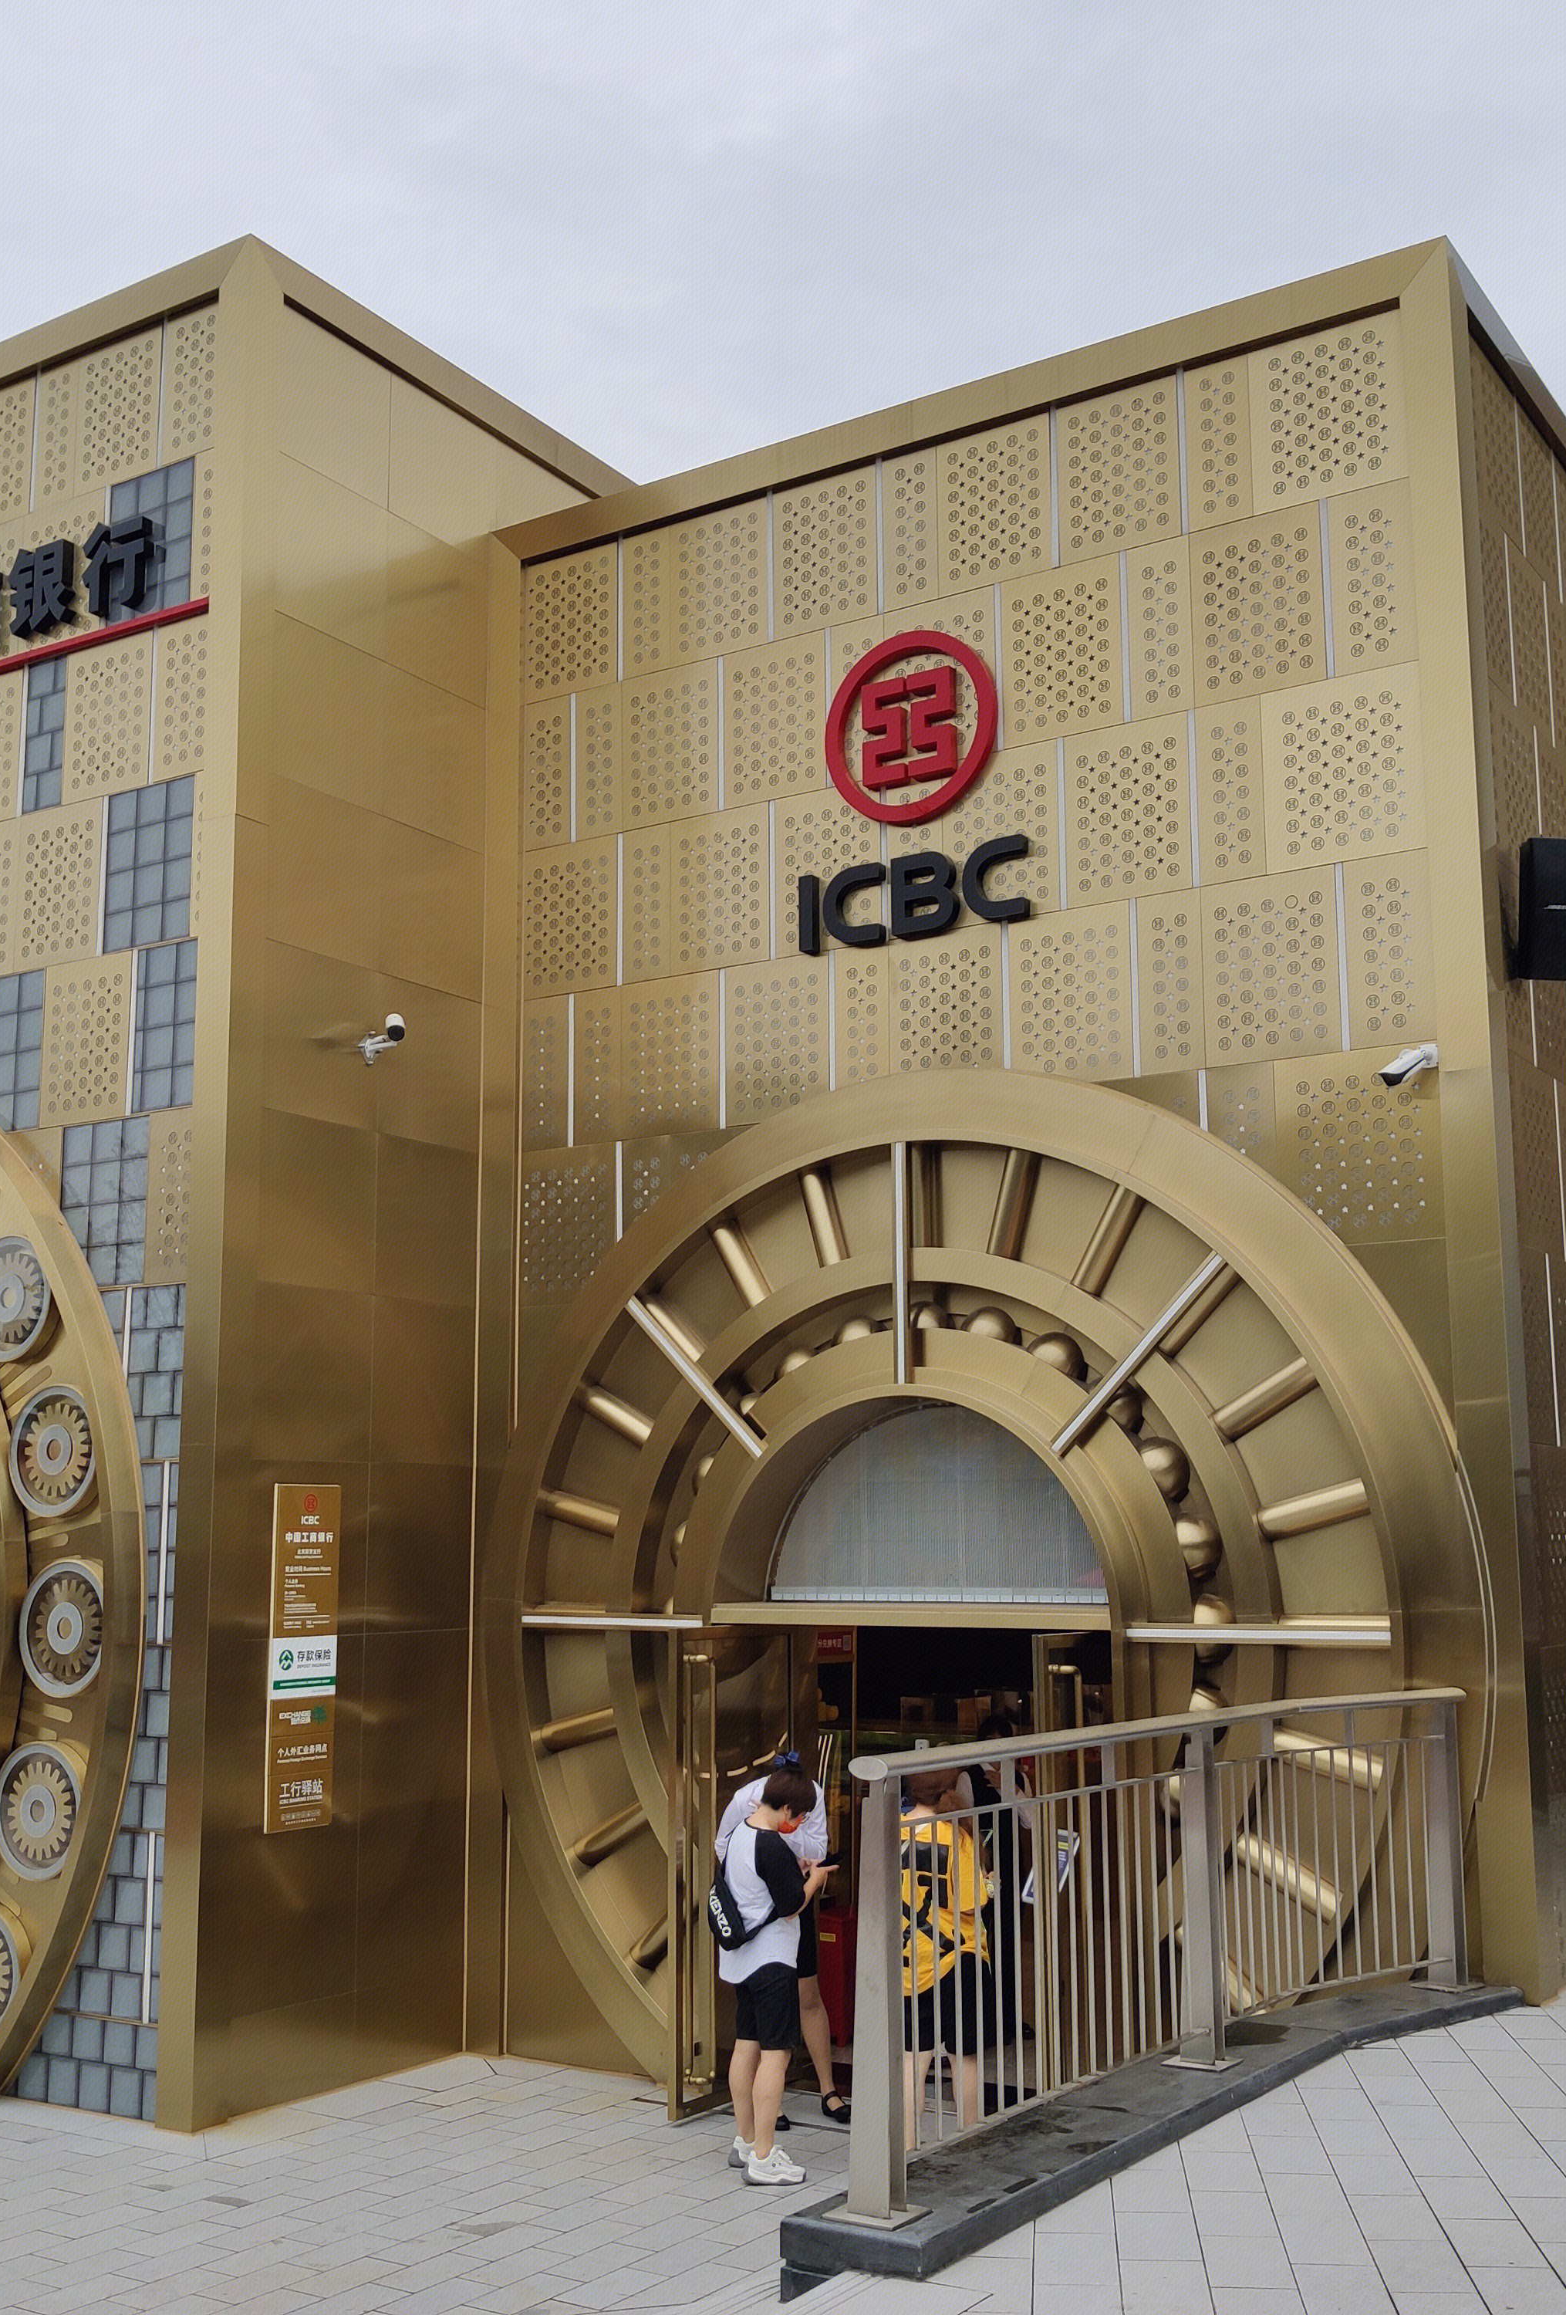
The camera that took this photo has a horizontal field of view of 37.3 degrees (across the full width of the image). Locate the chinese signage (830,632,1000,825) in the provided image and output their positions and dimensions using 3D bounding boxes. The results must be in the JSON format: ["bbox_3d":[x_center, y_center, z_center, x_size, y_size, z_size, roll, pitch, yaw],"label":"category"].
[{"bbox_3d":[0.622,-2.096,11.327,0.929,0.929,0.100,-6,-11,33],"label":"chinese signage"}]

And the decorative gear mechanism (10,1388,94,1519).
[{"bbox_3d":[-3.270,1.342,10.546,0.578,0.578,0.112,-6,-11,32],"label":"decorative gear mechanism"}]

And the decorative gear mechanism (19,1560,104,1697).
[{"bbox_3d":[-3.294,2.191,10.762,0.623,0.623,0.103,-6,-10,33],"label":"decorative gear mechanism"}]

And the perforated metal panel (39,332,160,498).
[{"bbox_3d":[-3.412,-3.667,11.534,0.891,0.727,0.060,-6,-11,32],"label":"perforated metal panel"}]

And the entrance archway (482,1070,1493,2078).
[{"bbox_3d":[0.690,1.881,10.257,4.880,4.504,0.573,-6,-11,32],"label":"entrance archway"}]

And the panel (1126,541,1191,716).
[{"bbox_3d":[1.685,-2.335,10.310,0.302,0.786,0.050,-6,-11,32],"label":"panel"}]

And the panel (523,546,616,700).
[{"bbox_3d":[-1.103,-2.816,12.237,0.629,0.784,0.050,-6,-10,33],"label":"panel"}]

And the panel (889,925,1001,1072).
[{"bbox_3d":[0.757,-0.653,10.637,0.619,0.784,0.040,-6,-11,33],"label":"panel"}]

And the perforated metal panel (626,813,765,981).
[{"bbox_3d":[-0.424,-1.298,11.524,0.902,0.799,0.040,-6,-11,33],"label":"perforated metal panel"}]

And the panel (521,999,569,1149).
[{"bbox_3d":[-1.201,-0.443,11.891,0.296,0.786,0.050,-6,-11,32],"label":"panel"}]

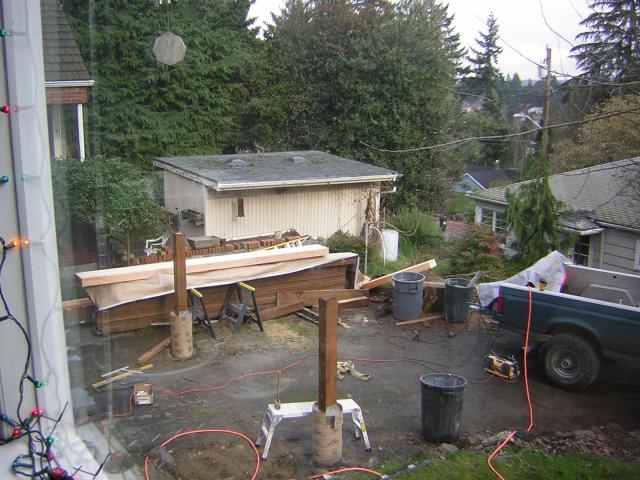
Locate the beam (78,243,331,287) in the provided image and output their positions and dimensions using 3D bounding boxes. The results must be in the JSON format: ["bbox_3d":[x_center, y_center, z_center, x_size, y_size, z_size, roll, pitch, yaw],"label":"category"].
[{"bbox_3d":[-1.994,0.449,12.502,4.880,0.140,0.520,-6,12,-31],"label":"beam"}]

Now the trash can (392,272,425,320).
[{"bbox_3d":[1.554,0.994,11.585,0.580,0.700,0.580,0,10,0],"label":"trash can"}]

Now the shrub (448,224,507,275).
[{"bbox_3d":[3.620,0.247,15.300,1.350,1.163,1.300,3,11,13],"label":"shrub"}]

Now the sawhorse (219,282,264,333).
[{"bbox_3d":[-1.290,1.104,11.172,0.470,0.710,0.720,-6,12,-30],"label":"sawhorse"}]

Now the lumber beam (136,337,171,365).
[{"bbox_3d":[-2.473,1.651,9.913,0.100,0.080,0.880,3,11,16],"label":"lumber beam"}]

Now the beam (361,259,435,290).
[{"bbox_3d":[1.492,0.723,12.900,0.140,0.140,2.220,-7,-10,-35],"label":"beam"}]

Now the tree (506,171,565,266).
[{"bbox_3d":[5.515,-0.303,16.800,1.600,2.802,1.600,4,11,18],"label":"tree"}]

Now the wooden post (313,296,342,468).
[{"bbox_3d":[0.088,1.416,6.587,0.310,1.730,0.310,-6,12,-30],"label":"wooden post"}]

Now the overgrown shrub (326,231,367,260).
[{"bbox_3d":[0.689,0.260,17.300,1.200,0.945,1.150,1,11,2],"label":"overgrown shrub"}]

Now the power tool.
[{"bbox_3d":[2.532,1.683,9.182,0.250,0.280,0.420,-8,14,-37],"label":"power tool"}]

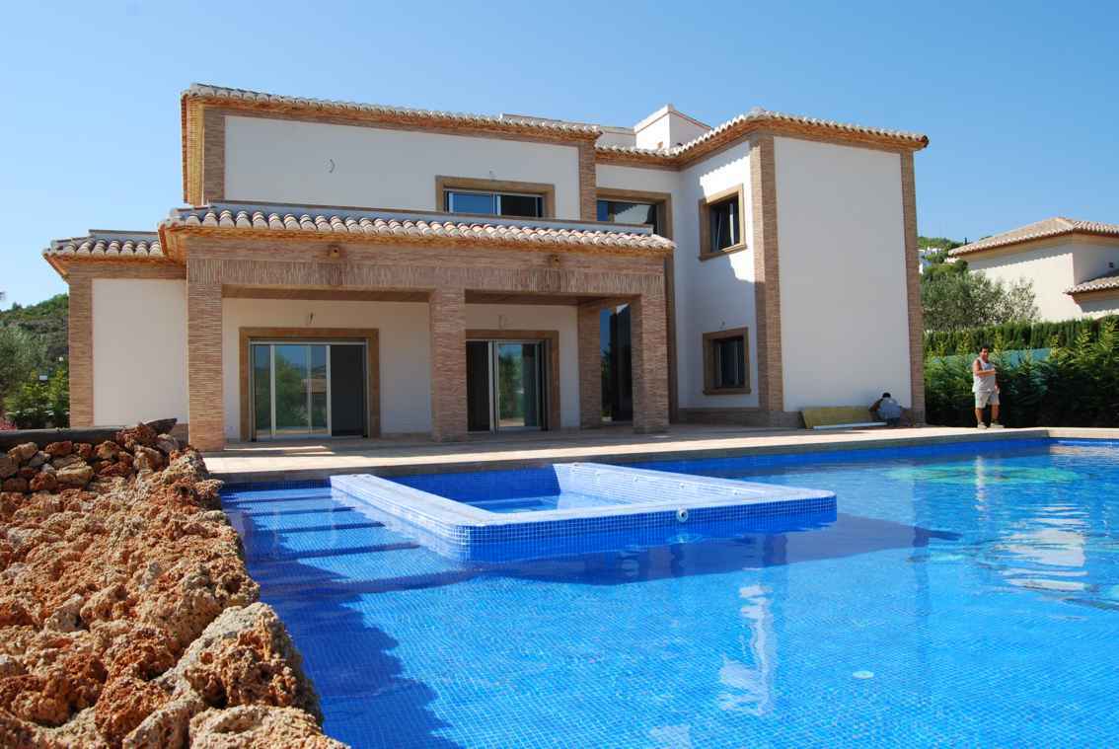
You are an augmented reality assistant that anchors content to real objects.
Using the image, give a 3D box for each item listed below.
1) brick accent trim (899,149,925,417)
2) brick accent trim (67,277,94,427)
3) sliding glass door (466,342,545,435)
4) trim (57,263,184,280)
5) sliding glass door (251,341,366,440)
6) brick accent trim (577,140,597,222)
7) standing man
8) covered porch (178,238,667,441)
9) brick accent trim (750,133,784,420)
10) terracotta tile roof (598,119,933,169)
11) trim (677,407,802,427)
[{"bbox_3d":[8.831,-2.225,21.322,0.457,6.851,0.435,-1,-2,-23],"label":"brick accent trim"},{"bbox_3d":[-9.715,-0.270,17.123,0.420,3.364,0.420,-1,-2,-23],"label":"brick accent trim"},{"bbox_3d":[-1.481,0.284,20.601,2.465,2.255,0.131,-1,-2,-23],"label":"sliding glass door"},{"bbox_3d":[-8.901,-2.106,17.323,2.248,0.276,0.217,-1,-2,-23],"label":"trim"},{"bbox_3d":[-5.589,0.351,18.850,2.465,2.208,0.131,-1,-2,-23],"label":"sliding glass door"},{"bbox_3d":[0.674,-4.616,21.745,0.464,2.668,0.435,-1,-2,-23],"label":"brick accent trim"},{"bbox_3d":[8.632,0.256,17.100,0.580,1.710,0.420,-1,-2,-7],"label":"standing man"},{"bbox_3d":[-2.671,-0.549,17.891,9.744,3.840,3.168,-1,-2,-24],"label":"covered porch"},{"bbox_3d":[4.848,-2.219,19.628,0.428,6.721,0.435,-1,-2,-23],"label":"brick accent trim"},{"bbox_3d":[5.181,-5.715,21.163,7.680,0.643,3.984,-1,-2,-24],"label":"terracotta tile roof"},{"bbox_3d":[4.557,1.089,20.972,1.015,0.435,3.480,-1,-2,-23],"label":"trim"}]

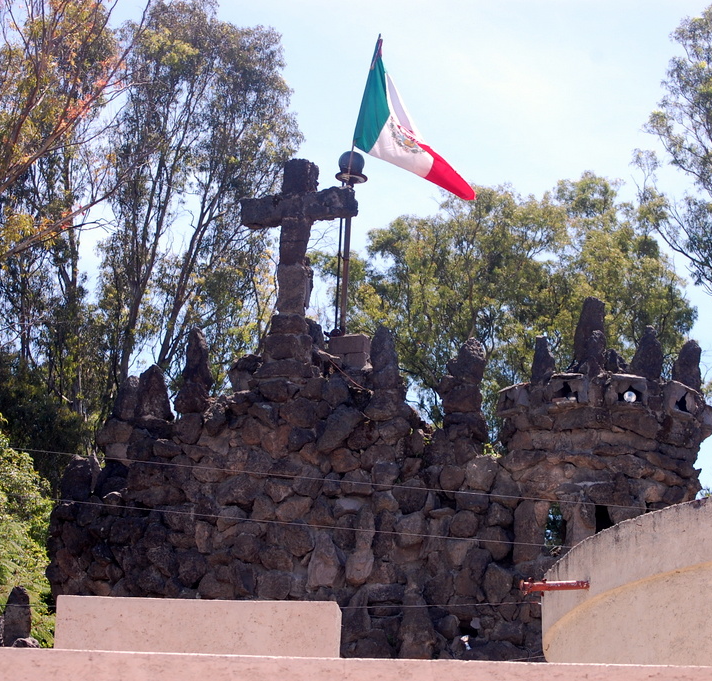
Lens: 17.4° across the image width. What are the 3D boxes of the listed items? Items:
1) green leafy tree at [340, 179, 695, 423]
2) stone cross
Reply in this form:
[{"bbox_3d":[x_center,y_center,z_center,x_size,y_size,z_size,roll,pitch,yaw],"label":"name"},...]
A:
[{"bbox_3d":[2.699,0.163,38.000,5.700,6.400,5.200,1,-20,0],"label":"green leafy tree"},{"bbox_3d":[-0.587,-1.059,24.200,1.200,1.740,0.280,-4,-21,18],"label":"stone cross"}]

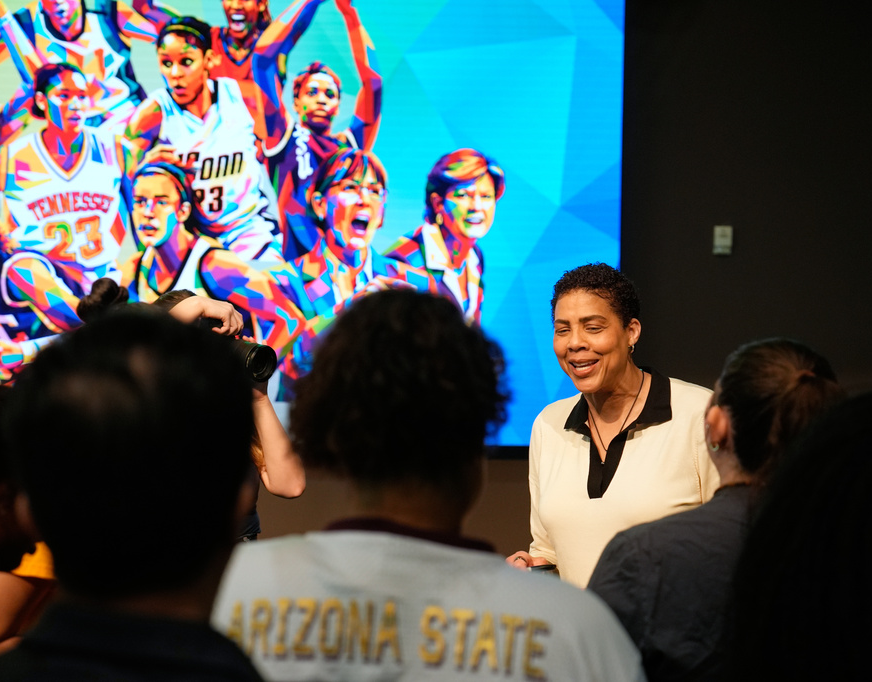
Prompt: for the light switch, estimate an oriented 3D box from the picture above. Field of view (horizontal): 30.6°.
[{"bbox_3d":[1.153,-0.407,6.400,0.073,0.116,0.020,1,3,-2],"label":"light switch"}]

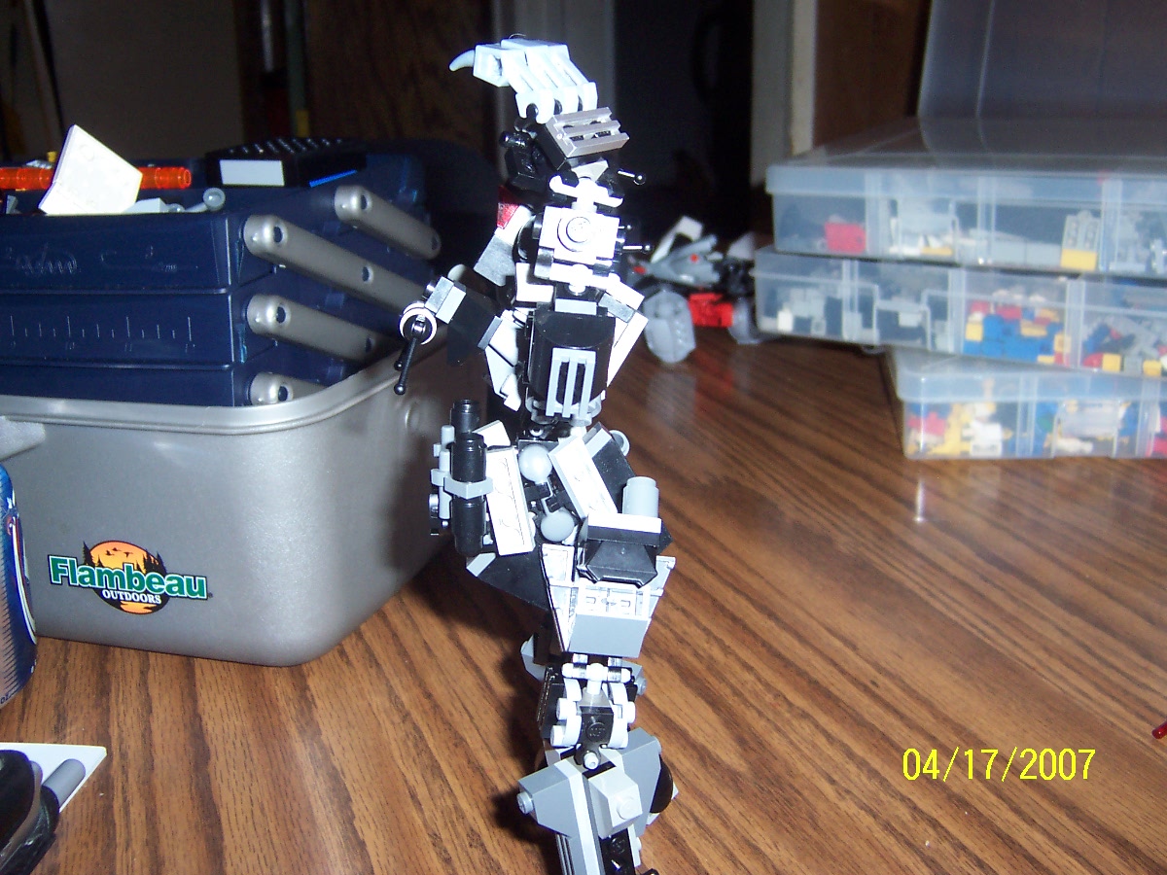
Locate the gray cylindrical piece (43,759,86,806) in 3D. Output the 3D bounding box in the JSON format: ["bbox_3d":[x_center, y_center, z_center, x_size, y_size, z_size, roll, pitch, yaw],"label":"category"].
[{"bbox_3d":[-0.151,0.101,0.350,0.008,0.008,0.019,-1,15,2],"label":"gray cylindrical piece"}]

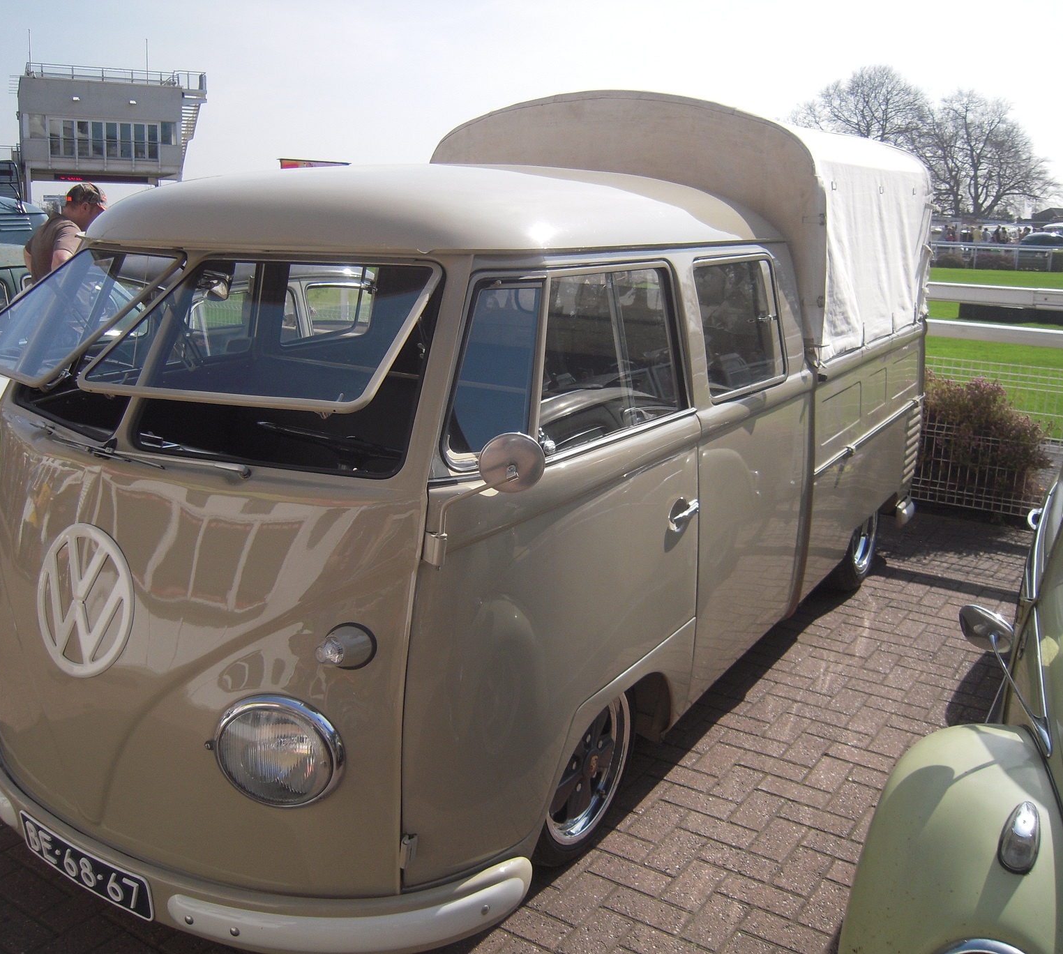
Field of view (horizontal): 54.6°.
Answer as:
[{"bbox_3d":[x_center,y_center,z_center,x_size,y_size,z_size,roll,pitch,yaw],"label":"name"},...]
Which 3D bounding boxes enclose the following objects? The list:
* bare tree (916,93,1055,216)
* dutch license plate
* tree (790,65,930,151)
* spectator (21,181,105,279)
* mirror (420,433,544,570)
[{"bbox_3d":[47.165,-33.014,106.335,14.378,12.959,13.228,8,16,22],"label":"bare tree"},{"bbox_3d":[-0.962,0.832,2.201,0.425,0.105,0.030,11,18,30],"label":"dutch license plate"},{"bbox_3d":[34.898,-34.894,107.995,15.645,15.604,14.394,6,16,16],"label":"tree"},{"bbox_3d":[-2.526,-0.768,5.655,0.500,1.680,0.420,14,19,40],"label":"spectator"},{"bbox_3d":[-0.089,0.046,1.851,0.229,0.280,0.080,4,15,8],"label":"mirror"}]

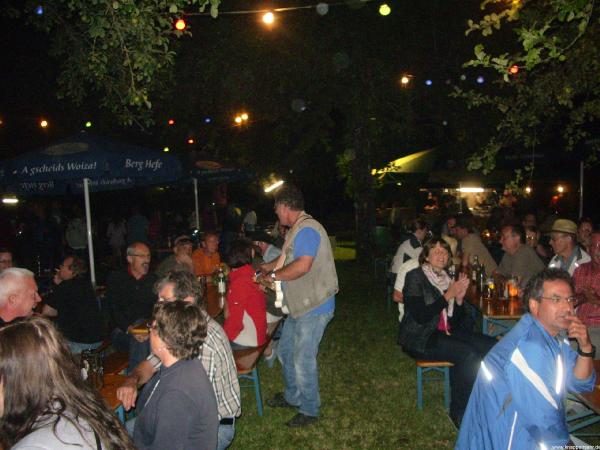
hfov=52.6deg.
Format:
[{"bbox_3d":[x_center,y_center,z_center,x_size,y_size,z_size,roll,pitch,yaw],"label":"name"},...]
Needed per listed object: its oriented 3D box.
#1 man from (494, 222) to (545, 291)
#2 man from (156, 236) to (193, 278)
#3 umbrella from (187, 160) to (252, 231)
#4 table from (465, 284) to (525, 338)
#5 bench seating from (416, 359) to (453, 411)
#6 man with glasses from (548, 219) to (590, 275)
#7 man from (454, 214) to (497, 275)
[{"bbox_3d":[1.960,0.636,5.450,0.750,1.300,0.550,-3,3,-21],"label":"man"},{"bbox_3d":[-1.080,0.742,5.350,0.750,1.280,0.550,0,3,25],"label":"man"},{"bbox_3d":[-1.680,-0.020,10.000,2.150,2.400,2.150,-4,3,0],"label":"umbrella"},{"bbox_3d":[1.670,0.927,5.100,0.560,0.770,2.200,-1,3,9],"label":"table"},{"bbox_3d":[1.070,1.095,5.100,0.260,0.470,2.200,-1,3,9],"label":"bench seating"},{"bbox_3d":[2.360,0.616,5.400,0.550,1.330,0.780,1,4,45],"label":"man with glasses"},{"bbox_3d":[1.900,0.593,6.400,0.750,1.300,0.550,-2,3,-12],"label":"man"}]

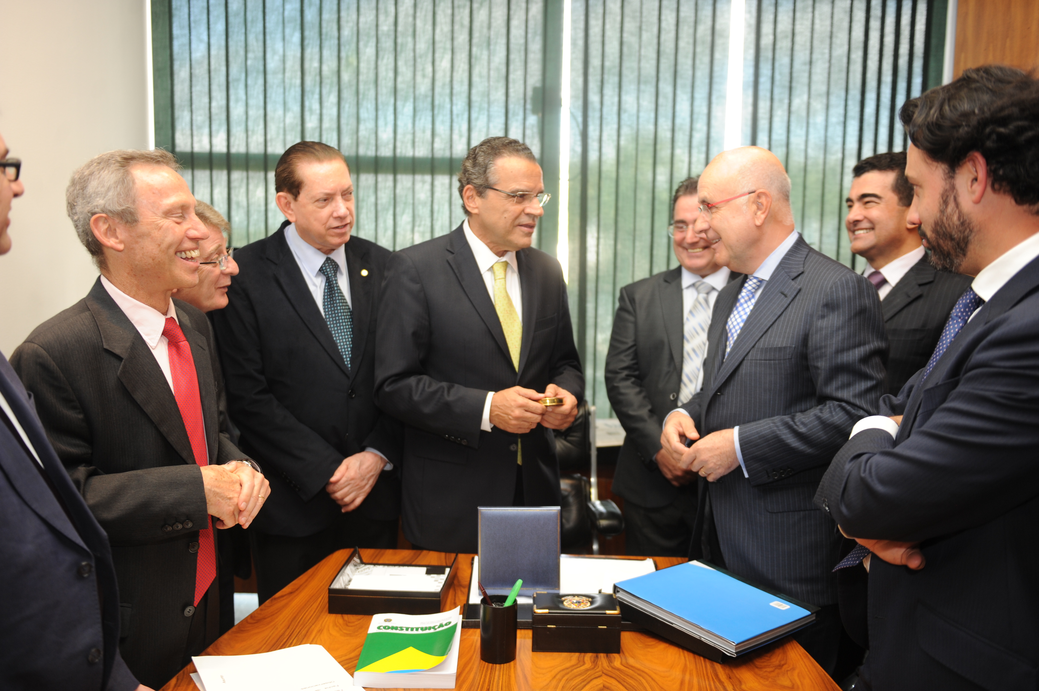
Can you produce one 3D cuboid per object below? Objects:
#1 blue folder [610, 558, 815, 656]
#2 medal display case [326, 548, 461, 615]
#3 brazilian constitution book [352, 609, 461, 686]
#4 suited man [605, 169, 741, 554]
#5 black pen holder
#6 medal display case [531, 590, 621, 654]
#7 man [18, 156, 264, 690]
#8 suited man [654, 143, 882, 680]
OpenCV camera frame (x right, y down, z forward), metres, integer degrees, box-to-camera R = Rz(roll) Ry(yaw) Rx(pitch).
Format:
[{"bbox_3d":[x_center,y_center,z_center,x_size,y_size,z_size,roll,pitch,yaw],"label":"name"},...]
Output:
[{"bbox_3d":[0.362,0.481,1.828,0.220,0.025,0.302,-6,12,-37],"label":"blue folder"},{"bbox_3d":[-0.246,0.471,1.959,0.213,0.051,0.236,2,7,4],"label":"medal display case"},{"bbox_3d":[-0.183,0.515,1.673,0.162,0.031,0.236,1,7,-1],"label":"brazilian constitution book"},{"bbox_3d":[0.447,0.410,2.512,0.530,1.670,0.360,3,7,17],"label":"suited man"},{"bbox_3d":[-0.035,0.484,1.671,0.062,0.098,0.062,1,7,0],"label":"black pen holder"},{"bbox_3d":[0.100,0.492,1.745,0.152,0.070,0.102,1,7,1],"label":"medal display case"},{"bbox_3d":[-0.659,0.483,1.778,0.390,1.651,0.500,5,8,30],"label":"man"},{"bbox_3d":[0.501,0.450,2.043,0.410,1.699,0.520,-3,8,-30],"label":"suited man"}]

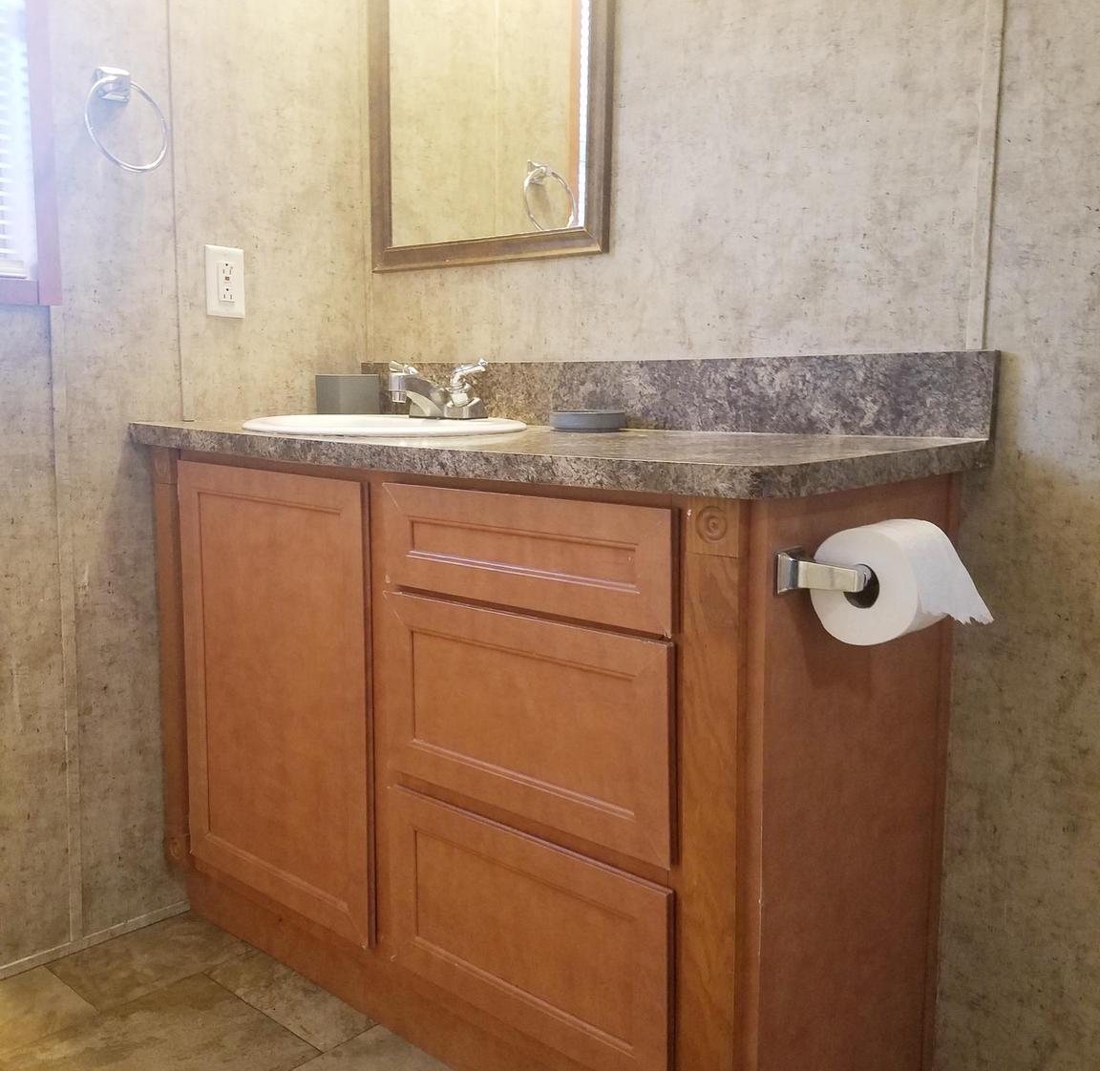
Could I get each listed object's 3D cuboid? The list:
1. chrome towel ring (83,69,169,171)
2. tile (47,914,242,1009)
[{"bbox_3d":[-0.636,-0.616,1.634,0.072,0.146,0.127,7,10,42],"label":"chrome towel ring"},{"bbox_3d":[-0.611,0.665,1.738,0.202,0.010,0.285,7,10,42],"label":"tile"}]

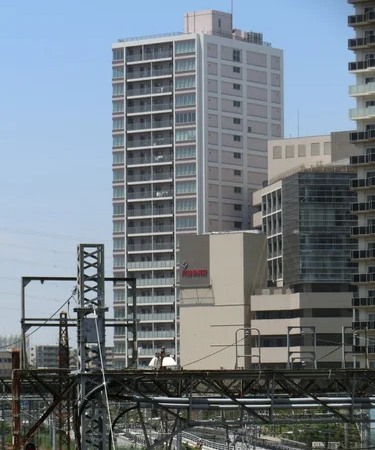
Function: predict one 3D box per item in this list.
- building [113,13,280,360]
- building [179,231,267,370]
[{"bbox_3d":[2.284,-0.142,438.147,20.151,75.504,26.254,-3,-5,36],"label":"building"},{"bbox_3d":[6.226,18.439,407.596,13.318,34.016,7.153,-3,-5,36],"label":"building"}]

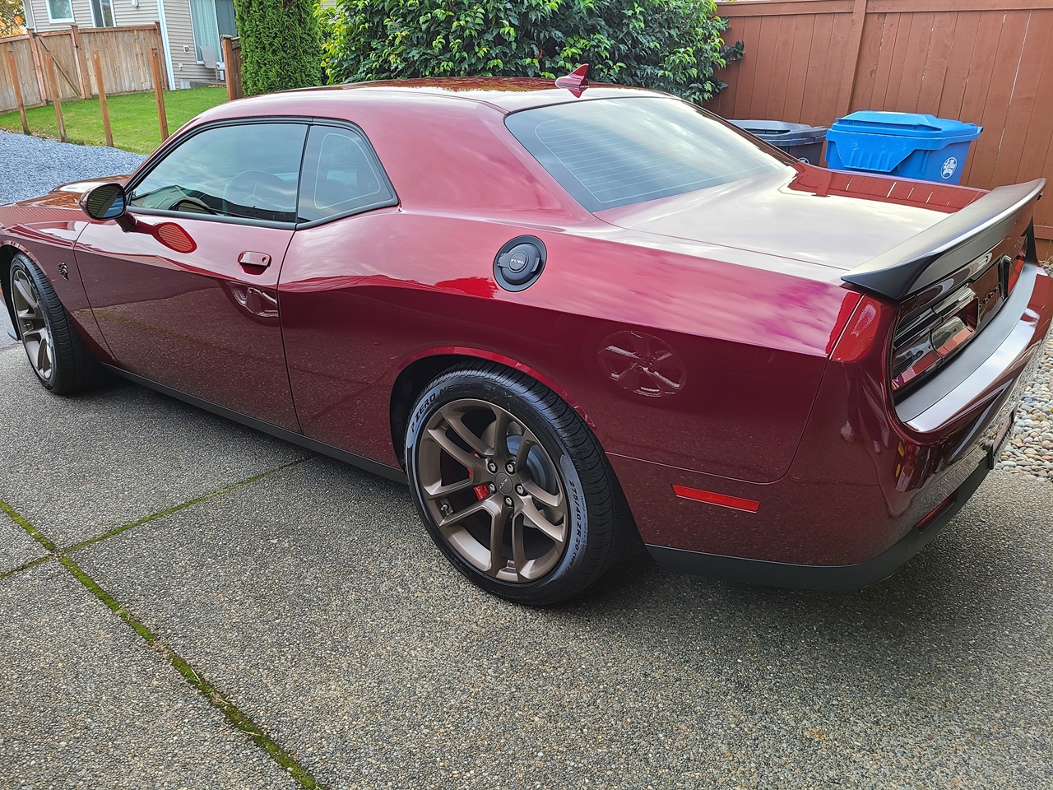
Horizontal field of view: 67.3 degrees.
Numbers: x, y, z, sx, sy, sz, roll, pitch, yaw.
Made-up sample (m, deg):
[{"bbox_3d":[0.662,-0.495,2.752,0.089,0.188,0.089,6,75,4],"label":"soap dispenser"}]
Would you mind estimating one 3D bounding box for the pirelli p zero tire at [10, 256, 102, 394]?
[{"bbox_3d":[-2.339,-0.382,3.976,0.278,0.720,0.725,-20,28,-40],"label":"pirelli p zero tire"}]

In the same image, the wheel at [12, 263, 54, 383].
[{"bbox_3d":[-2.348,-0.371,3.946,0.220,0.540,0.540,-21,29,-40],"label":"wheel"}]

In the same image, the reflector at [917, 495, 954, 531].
[{"bbox_3d":[0.966,0.281,1.885,0.200,0.034,0.025,-18,27,-37],"label":"reflector"}]

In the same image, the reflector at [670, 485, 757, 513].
[{"bbox_3d":[0.428,0.230,1.784,0.205,0.034,0.025,10,24,26],"label":"reflector"}]

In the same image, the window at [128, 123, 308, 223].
[{"bbox_3d":[-1.102,-0.801,2.801,1.070,0.340,0.070,15,0,35],"label":"window"}]

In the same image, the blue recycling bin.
[{"bbox_3d":[2.500,-1.325,5.401,0.690,1.090,0.840,20,29,40],"label":"blue recycling bin"}]

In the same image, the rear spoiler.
[{"bbox_3d":[1.165,-0.457,2.082,0.240,0.140,1.470,15,27,35],"label":"rear spoiler"}]

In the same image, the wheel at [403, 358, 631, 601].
[{"bbox_3d":[-0.024,0.230,2.288,0.725,0.720,0.278,15,26,35],"label":"wheel"}]

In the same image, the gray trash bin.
[{"bbox_3d":[1.651,-1.439,5.785,0.690,1.060,0.840,15,26,33],"label":"gray trash bin"}]

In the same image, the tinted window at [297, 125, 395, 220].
[{"bbox_3d":[-0.543,-0.668,2.412,0.480,0.323,0.035,15,3,36],"label":"tinted window"}]

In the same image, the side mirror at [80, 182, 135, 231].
[{"bbox_3d":[-1.546,-0.698,2.932,0.140,0.180,0.235,15,27,35],"label":"side mirror"}]

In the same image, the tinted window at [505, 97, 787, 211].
[{"bbox_3d":[0.411,-0.825,2.565,0.490,0.090,1.320,45,41,17],"label":"tinted window"}]

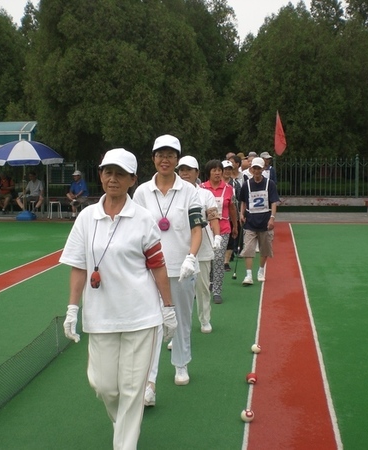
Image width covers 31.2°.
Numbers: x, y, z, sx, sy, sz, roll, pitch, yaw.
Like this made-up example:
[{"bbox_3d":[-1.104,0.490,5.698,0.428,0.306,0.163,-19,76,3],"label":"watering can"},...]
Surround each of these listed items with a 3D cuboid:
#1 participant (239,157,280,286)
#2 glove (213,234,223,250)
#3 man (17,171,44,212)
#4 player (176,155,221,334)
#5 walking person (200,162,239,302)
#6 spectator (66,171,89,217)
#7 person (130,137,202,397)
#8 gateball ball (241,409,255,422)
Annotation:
[{"bbox_3d":[0.972,-0.068,8.450,0.540,1.620,0.480,0,5,7],"label":"participant"},{"bbox_3d":[0.278,0.144,5.420,0.085,0.140,0.100,1,6,10],"label":"glove"},{"bbox_3d":[-4.723,-0.979,20.400,0.650,1.290,0.800,1,5,9],"label":"man"},{"bbox_3d":[0.060,0.188,5.580,0.500,1.570,0.520,1,6,10],"label":"player"},{"bbox_3d":[0.355,0.051,7.200,0.500,1.530,0.450,0,6,7],"label":"walking person"},{"bbox_3d":[-3.075,-0.900,19.200,0.550,1.340,0.750,4,7,37],"label":"spectator"},{"bbox_3d":[-0.115,0.253,4.330,0.520,1.680,0.500,0,6,6],"label":"person"},{"bbox_3d":[0.369,1.101,3.800,0.075,0.075,0.075,0,5,0],"label":"gateball ball"}]

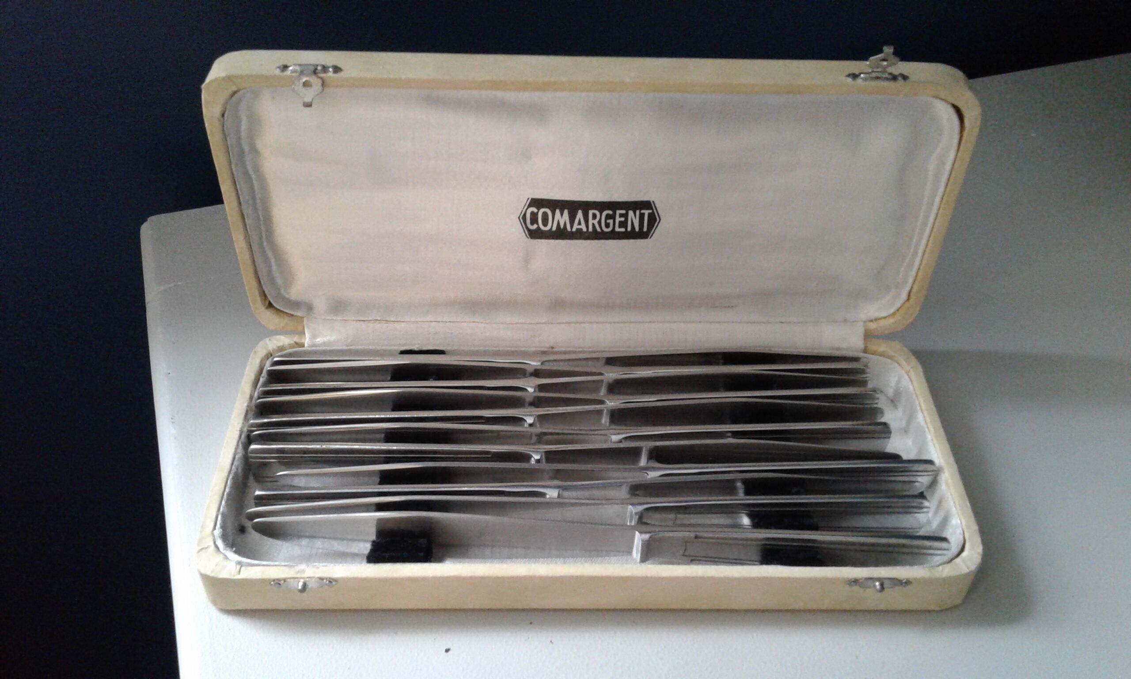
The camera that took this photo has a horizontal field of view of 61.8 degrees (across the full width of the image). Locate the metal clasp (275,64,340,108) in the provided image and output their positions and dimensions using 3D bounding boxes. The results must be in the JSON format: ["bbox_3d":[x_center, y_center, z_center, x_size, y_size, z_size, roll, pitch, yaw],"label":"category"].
[{"bbox_3d":[-0.085,-0.085,0.314,0.022,0.011,0.010,0,39,-1],"label":"metal clasp"}]

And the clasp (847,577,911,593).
[{"bbox_3d":[0.104,0.082,0.312,0.021,0.007,0.003,0,47,-1],"label":"clasp"}]

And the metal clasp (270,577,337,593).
[{"bbox_3d":[-0.085,0.081,0.308,0.022,0.007,0.003,0,47,-1],"label":"metal clasp"}]

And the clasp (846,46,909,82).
[{"bbox_3d":[0.105,-0.092,0.313,0.021,0.013,0.009,0,39,-1],"label":"clasp"}]

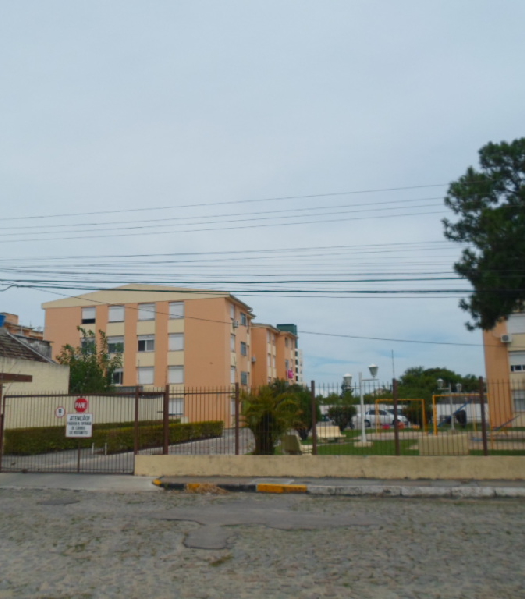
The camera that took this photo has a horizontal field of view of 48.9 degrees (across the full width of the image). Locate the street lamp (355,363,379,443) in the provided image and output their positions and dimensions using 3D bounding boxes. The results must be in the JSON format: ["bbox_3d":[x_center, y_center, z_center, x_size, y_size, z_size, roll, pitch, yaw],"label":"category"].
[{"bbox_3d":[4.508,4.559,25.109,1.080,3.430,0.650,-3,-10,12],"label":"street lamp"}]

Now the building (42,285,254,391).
[{"bbox_3d":[-10.270,5.583,53.978,17.330,12.430,9.700,-3,-10,12],"label":"building"}]

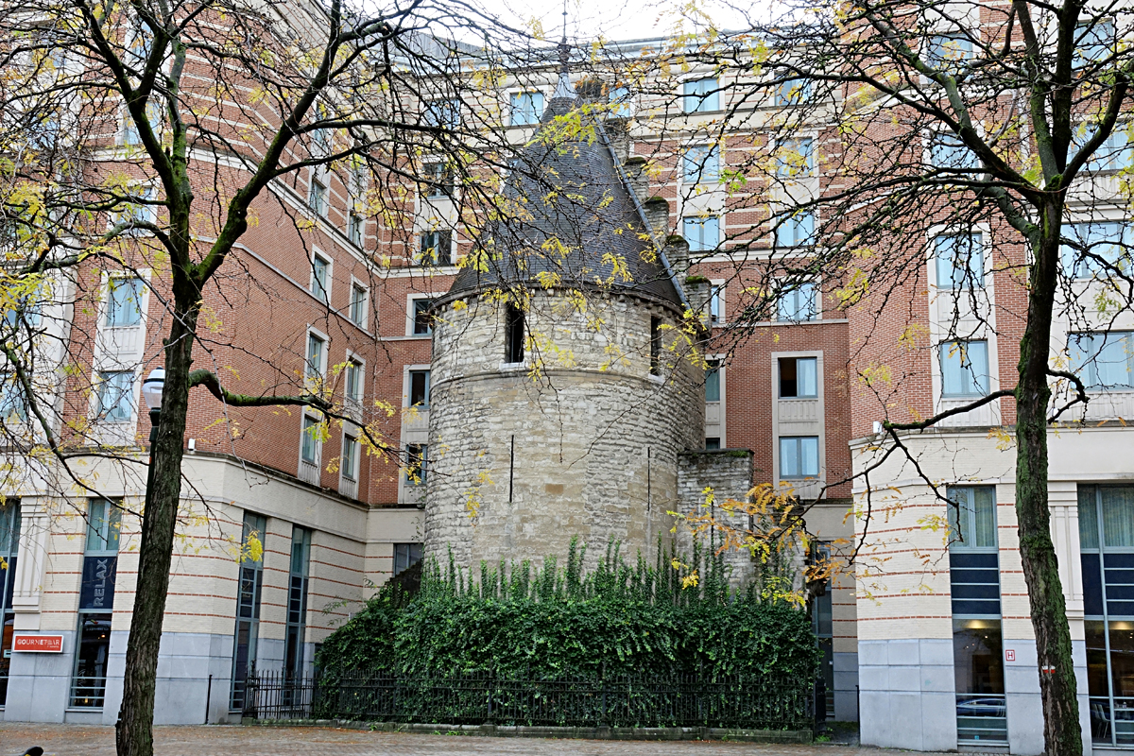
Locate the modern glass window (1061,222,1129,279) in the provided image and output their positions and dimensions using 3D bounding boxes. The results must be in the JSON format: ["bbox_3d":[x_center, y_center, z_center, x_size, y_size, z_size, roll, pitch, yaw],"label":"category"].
[{"bbox_3d":[13.519,-3.237,32.708,1.873,1.478,0.150,-2,-14,13],"label":"modern glass window"}]

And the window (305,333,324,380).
[{"bbox_3d":[-8.969,-0.676,45.909,0.150,1.487,1.230,-2,-14,13],"label":"window"}]

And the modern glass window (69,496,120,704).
[{"bbox_3d":[-13.601,6.453,37.339,1.081,5.986,0.150,-2,-14,13],"label":"modern glass window"}]

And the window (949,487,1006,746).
[{"bbox_3d":[10.089,5.750,31.756,1.186,6.249,0.150,-2,-14,13],"label":"window"}]

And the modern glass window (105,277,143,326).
[{"bbox_3d":[-13.477,-2.336,39.424,1.171,1.556,0.150,-2,-14,13],"label":"modern glass window"}]

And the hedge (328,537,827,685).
[{"bbox_3d":[-0.181,7.236,36.386,14.014,5.291,2.860,-2,-14,13],"label":"hedge"}]

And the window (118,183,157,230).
[{"bbox_3d":[-13.421,-5.197,40.098,1.125,1.526,0.150,-2,-14,13],"label":"window"}]

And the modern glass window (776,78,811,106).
[{"bbox_3d":[8.715,-11.162,49.760,1.388,1.502,0.150,-2,-14,13],"label":"modern glass window"}]

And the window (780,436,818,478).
[{"bbox_3d":[8.364,2.862,46.471,1.405,1.567,0.150,-2,-14,13],"label":"window"}]

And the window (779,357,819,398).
[{"bbox_3d":[8.434,-0.011,47.145,1.408,1.542,0.150,-2,-14,13],"label":"window"}]

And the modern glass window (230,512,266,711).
[{"bbox_3d":[-9.994,7.271,40.407,0.150,6.020,1.687,-2,-14,13],"label":"modern glass window"}]

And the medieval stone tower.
[{"bbox_3d":[0.052,-0.178,42.949,9.038,22.880,8.857,-3,-14,17],"label":"medieval stone tower"}]

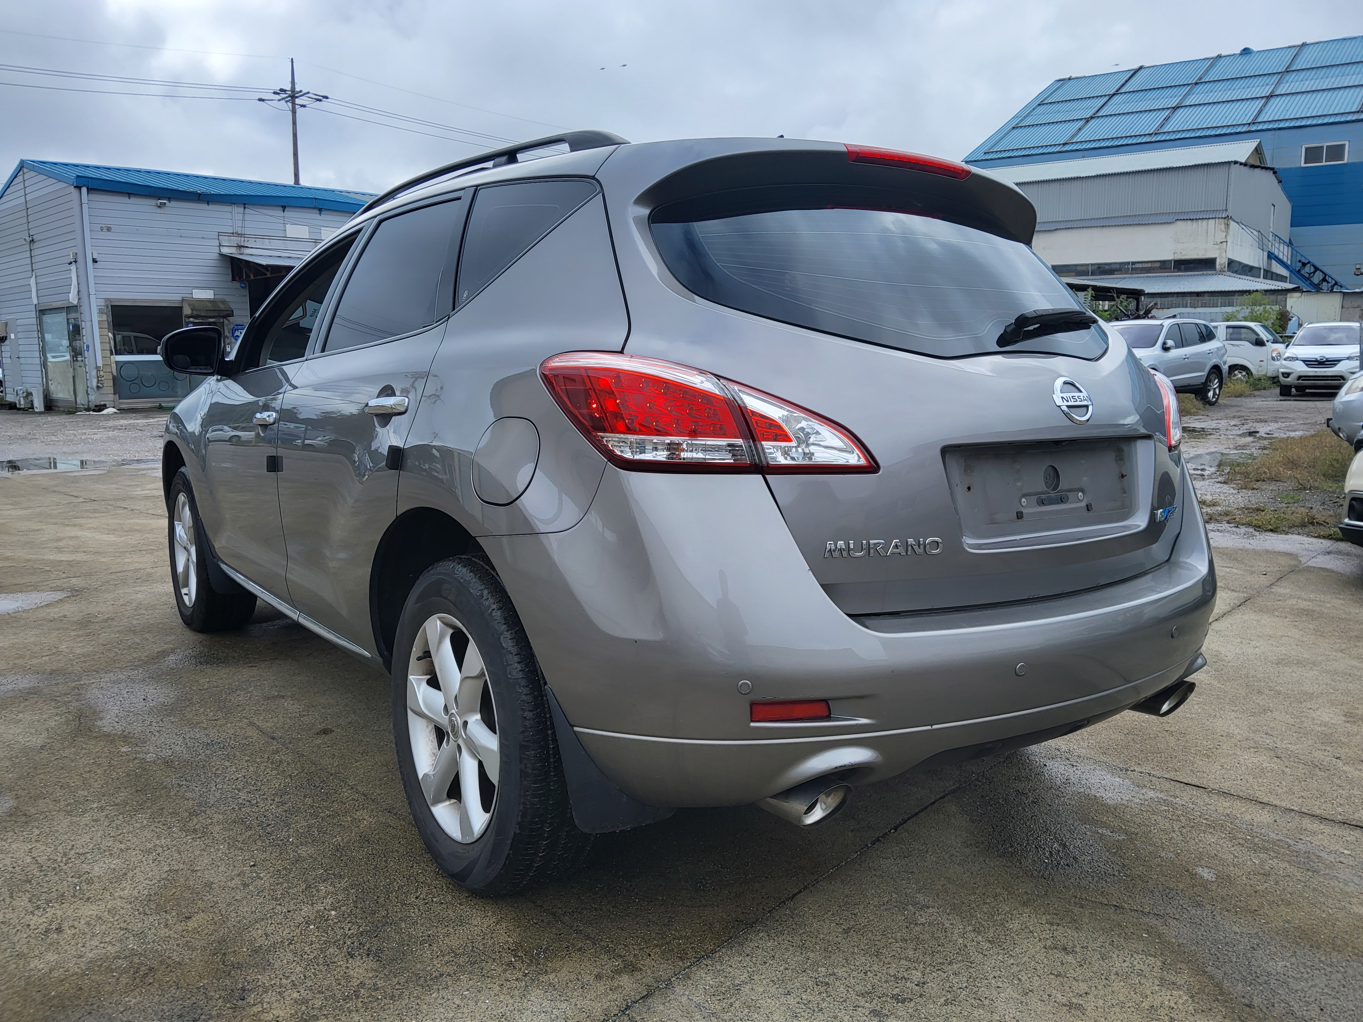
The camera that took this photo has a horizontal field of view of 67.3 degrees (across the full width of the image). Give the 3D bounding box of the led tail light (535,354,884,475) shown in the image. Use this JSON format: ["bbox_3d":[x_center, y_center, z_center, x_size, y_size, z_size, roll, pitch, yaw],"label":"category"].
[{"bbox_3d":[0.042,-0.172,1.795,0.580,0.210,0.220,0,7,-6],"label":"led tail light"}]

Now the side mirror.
[{"bbox_3d":[-1.694,-0.558,3.553,0.210,0.180,0.120,-5,9,-36],"label":"side mirror"}]

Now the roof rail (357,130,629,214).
[{"bbox_3d":[-0.630,-0.884,2.845,0.070,0.110,1.750,-5,9,-36],"label":"roof rail"}]

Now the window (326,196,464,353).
[{"bbox_3d":[-0.706,-0.596,2.590,0.040,0.400,0.830,24,-8,-36],"label":"window"}]

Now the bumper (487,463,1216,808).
[{"bbox_3d":[0.580,0.189,2.250,1.850,0.620,0.690,-5,9,-36],"label":"bumper"}]

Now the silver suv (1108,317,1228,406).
[{"bbox_3d":[8.850,-2.910,19.950,4.670,1.720,1.890,-6,10,-38],"label":"silver suv"}]

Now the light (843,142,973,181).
[{"bbox_3d":[0.512,-0.758,2.236,0.410,0.050,0.070,-5,9,-36],"label":"light"}]

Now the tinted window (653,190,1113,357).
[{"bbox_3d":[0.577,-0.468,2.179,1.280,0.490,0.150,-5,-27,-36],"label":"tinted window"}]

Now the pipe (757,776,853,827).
[{"bbox_3d":[0.206,0.494,1.814,0.090,0.085,0.190,-5,9,-36],"label":"pipe"}]

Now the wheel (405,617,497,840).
[{"bbox_3d":[-0.433,0.467,2.294,0.200,0.495,0.495,-5,9,-36],"label":"wheel"}]

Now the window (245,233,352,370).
[{"bbox_3d":[-1.226,-0.651,3.274,0.040,0.430,0.850,24,-8,-36],"label":"window"}]

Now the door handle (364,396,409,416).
[{"bbox_3d":[-0.666,-0.237,2.304,0.050,0.045,0.250,-5,9,-36],"label":"door handle"}]

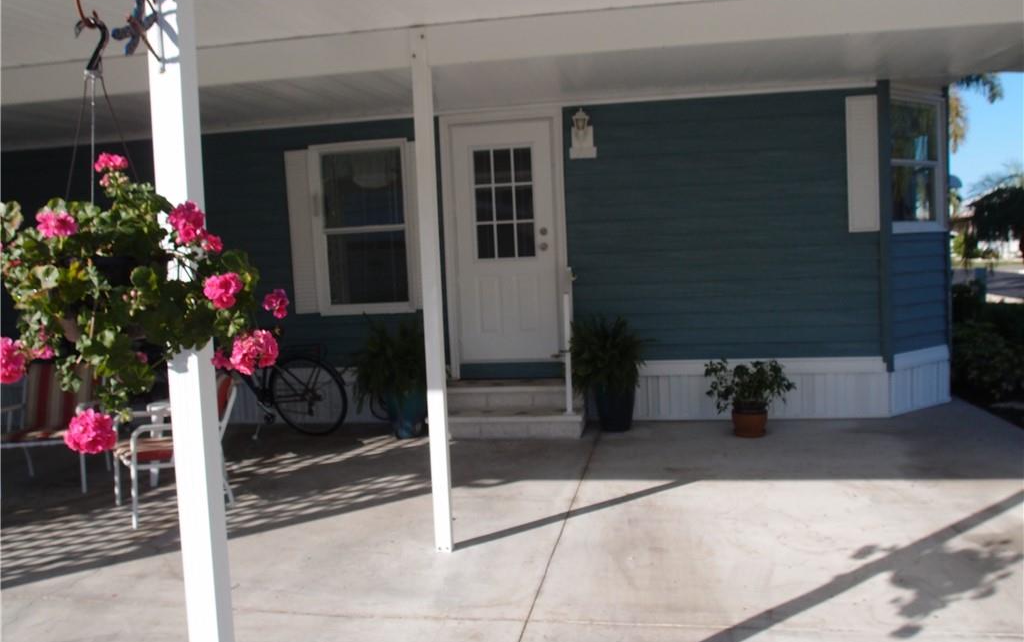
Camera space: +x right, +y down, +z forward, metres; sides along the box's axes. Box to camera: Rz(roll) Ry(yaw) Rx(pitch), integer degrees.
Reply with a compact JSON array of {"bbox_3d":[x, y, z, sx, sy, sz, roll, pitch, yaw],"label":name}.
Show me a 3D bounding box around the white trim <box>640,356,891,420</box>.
[{"bbox_3d":[1.959,0.553,6.736,2.130,0.496,0.080,-2,4,10],"label":"white trim"}]

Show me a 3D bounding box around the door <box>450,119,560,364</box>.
[{"bbox_3d":[-0.065,-0.686,7.307,0.891,2.118,0.055,-2,4,11],"label":"door"}]

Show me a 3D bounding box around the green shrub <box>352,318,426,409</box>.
[{"bbox_3d":[-0.918,0.345,6.700,0.780,0.748,0.702,-2,4,10],"label":"green shrub"}]

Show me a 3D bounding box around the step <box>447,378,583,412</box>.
[{"bbox_3d":[0.008,0.609,6.865,1.197,0.200,0.394,-2,4,10],"label":"step"}]

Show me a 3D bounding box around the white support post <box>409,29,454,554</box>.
[{"bbox_3d":[-0.378,-0.124,4.007,0.074,2.509,0.073,-2,4,11],"label":"white support post"}]

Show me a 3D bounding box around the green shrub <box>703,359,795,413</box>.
[{"bbox_3d":[1.755,0.486,6.144,0.653,0.404,0.588,-2,4,10],"label":"green shrub"}]

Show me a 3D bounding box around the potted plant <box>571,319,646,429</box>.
[{"bbox_3d":[0.795,0.425,6.859,0.600,0.938,0.593,-2,4,11],"label":"potted plant"}]

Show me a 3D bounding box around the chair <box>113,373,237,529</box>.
[{"bbox_3d":[-2.076,0.754,5.092,0.621,0.759,0.593,-5,5,-38],"label":"chair"}]

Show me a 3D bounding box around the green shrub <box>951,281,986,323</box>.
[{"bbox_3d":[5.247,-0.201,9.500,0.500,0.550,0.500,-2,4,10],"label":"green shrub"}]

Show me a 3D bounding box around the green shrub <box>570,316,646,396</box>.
[{"bbox_3d":[0.764,0.275,6.575,0.600,0.638,0.552,-2,4,10],"label":"green shrub"}]

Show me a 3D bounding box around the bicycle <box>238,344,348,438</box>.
[{"bbox_3d":[-2.110,0.460,6.920,1.720,1.000,0.580,-1,12,19],"label":"bicycle"}]

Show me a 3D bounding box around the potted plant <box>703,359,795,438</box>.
[{"bbox_3d":[1.757,0.573,6.149,0.654,0.577,0.575,-2,4,10],"label":"potted plant"}]

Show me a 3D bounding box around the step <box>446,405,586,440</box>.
[{"bbox_3d":[-0.036,0.845,6.838,1.271,0.175,0.455,-2,4,11],"label":"step"}]

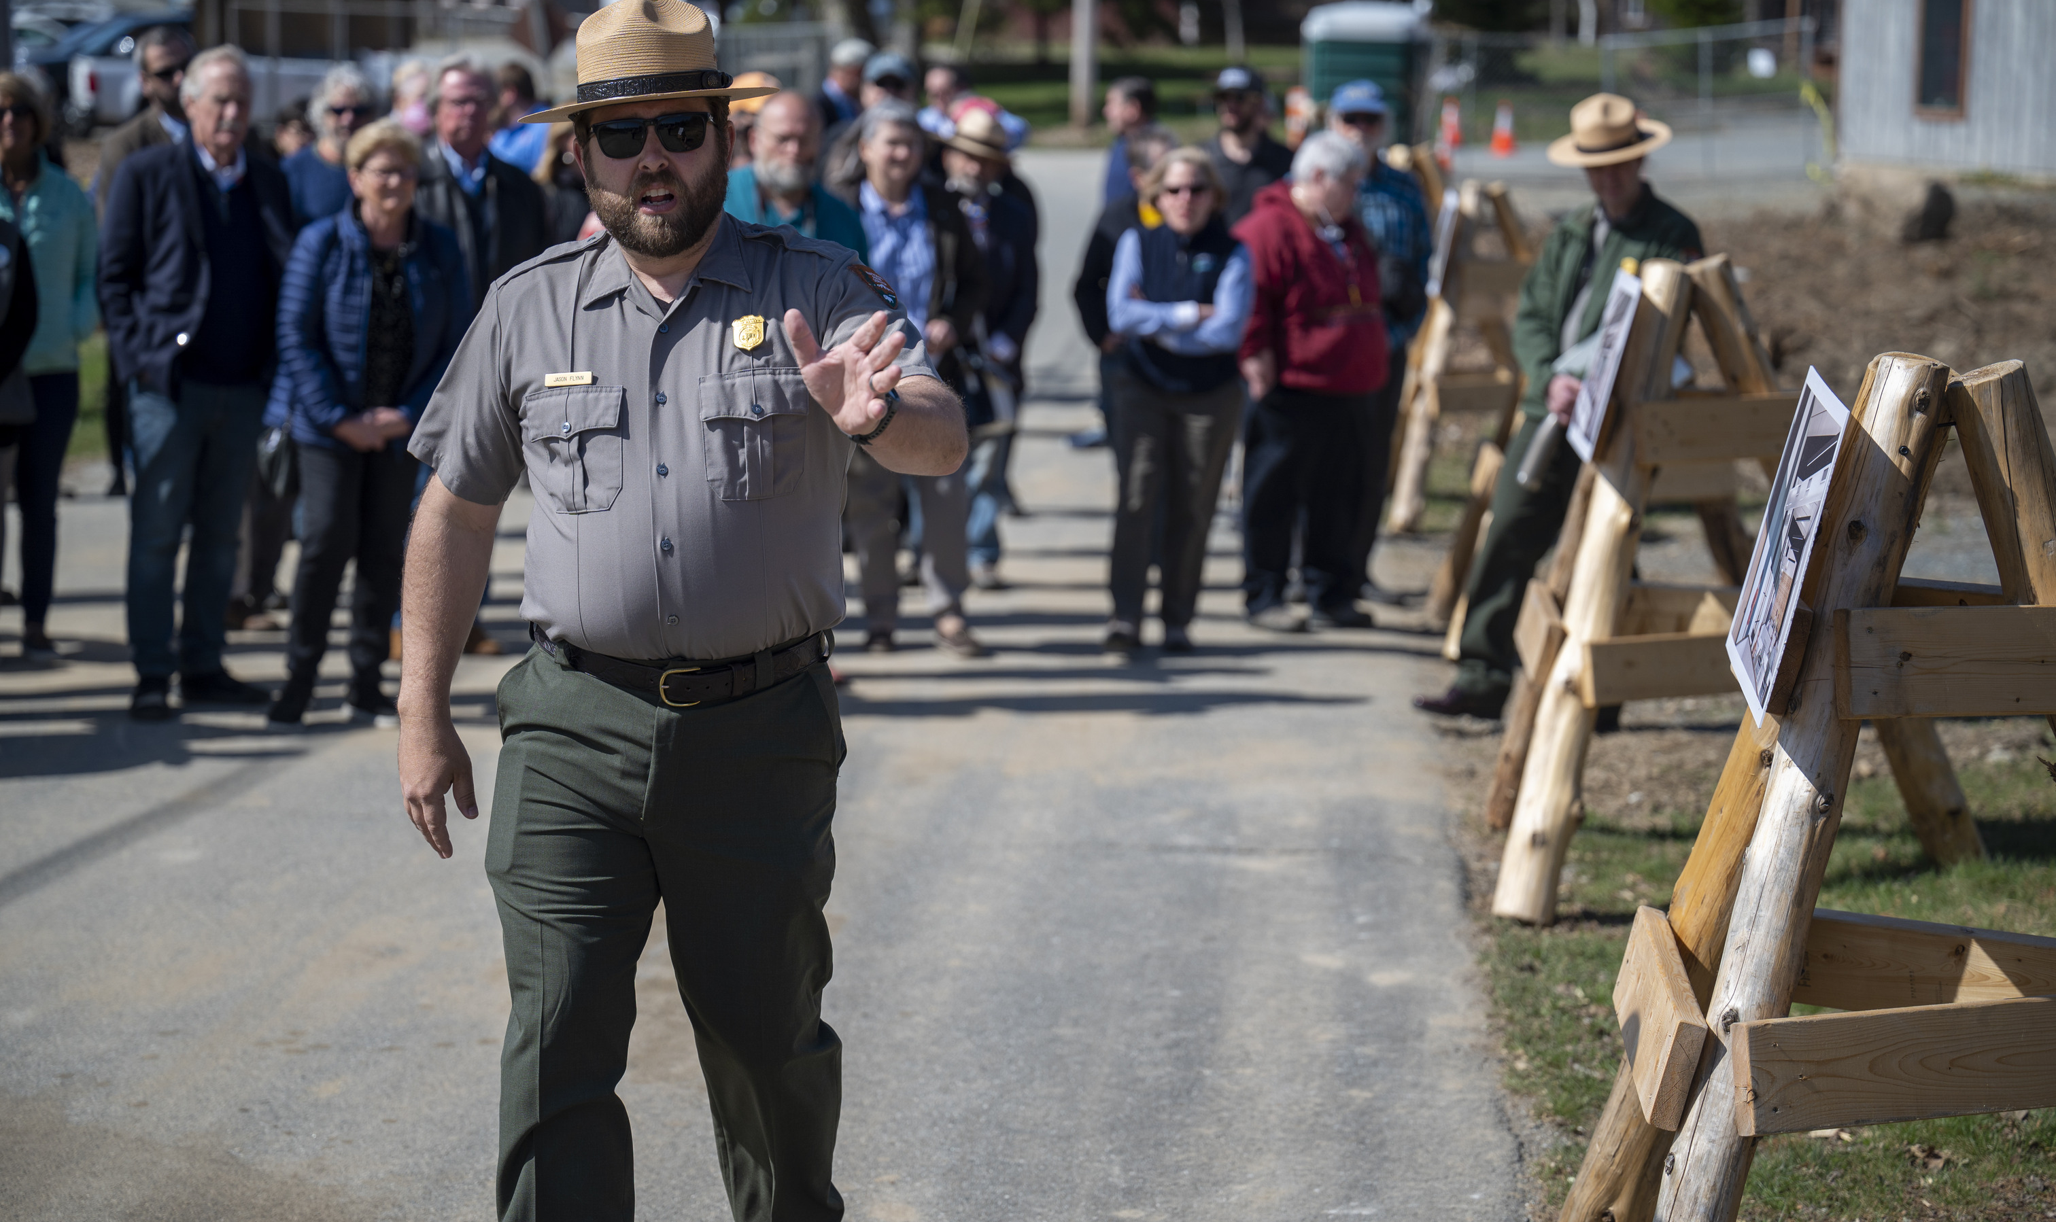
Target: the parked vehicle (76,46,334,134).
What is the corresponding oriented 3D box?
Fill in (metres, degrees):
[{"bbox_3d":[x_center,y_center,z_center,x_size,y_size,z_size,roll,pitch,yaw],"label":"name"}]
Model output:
[{"bbox_3d":[-14.328,-9.306,77.000,5.500,1.800,2.000,-2,7,-23],"label":"parked vehicle"}]

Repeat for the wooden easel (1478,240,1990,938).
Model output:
[{"bbox_3d":[1.567,-0.108,9.735,1.060,1.420,1.220,2,7,4],"label":"wooden easel"}]

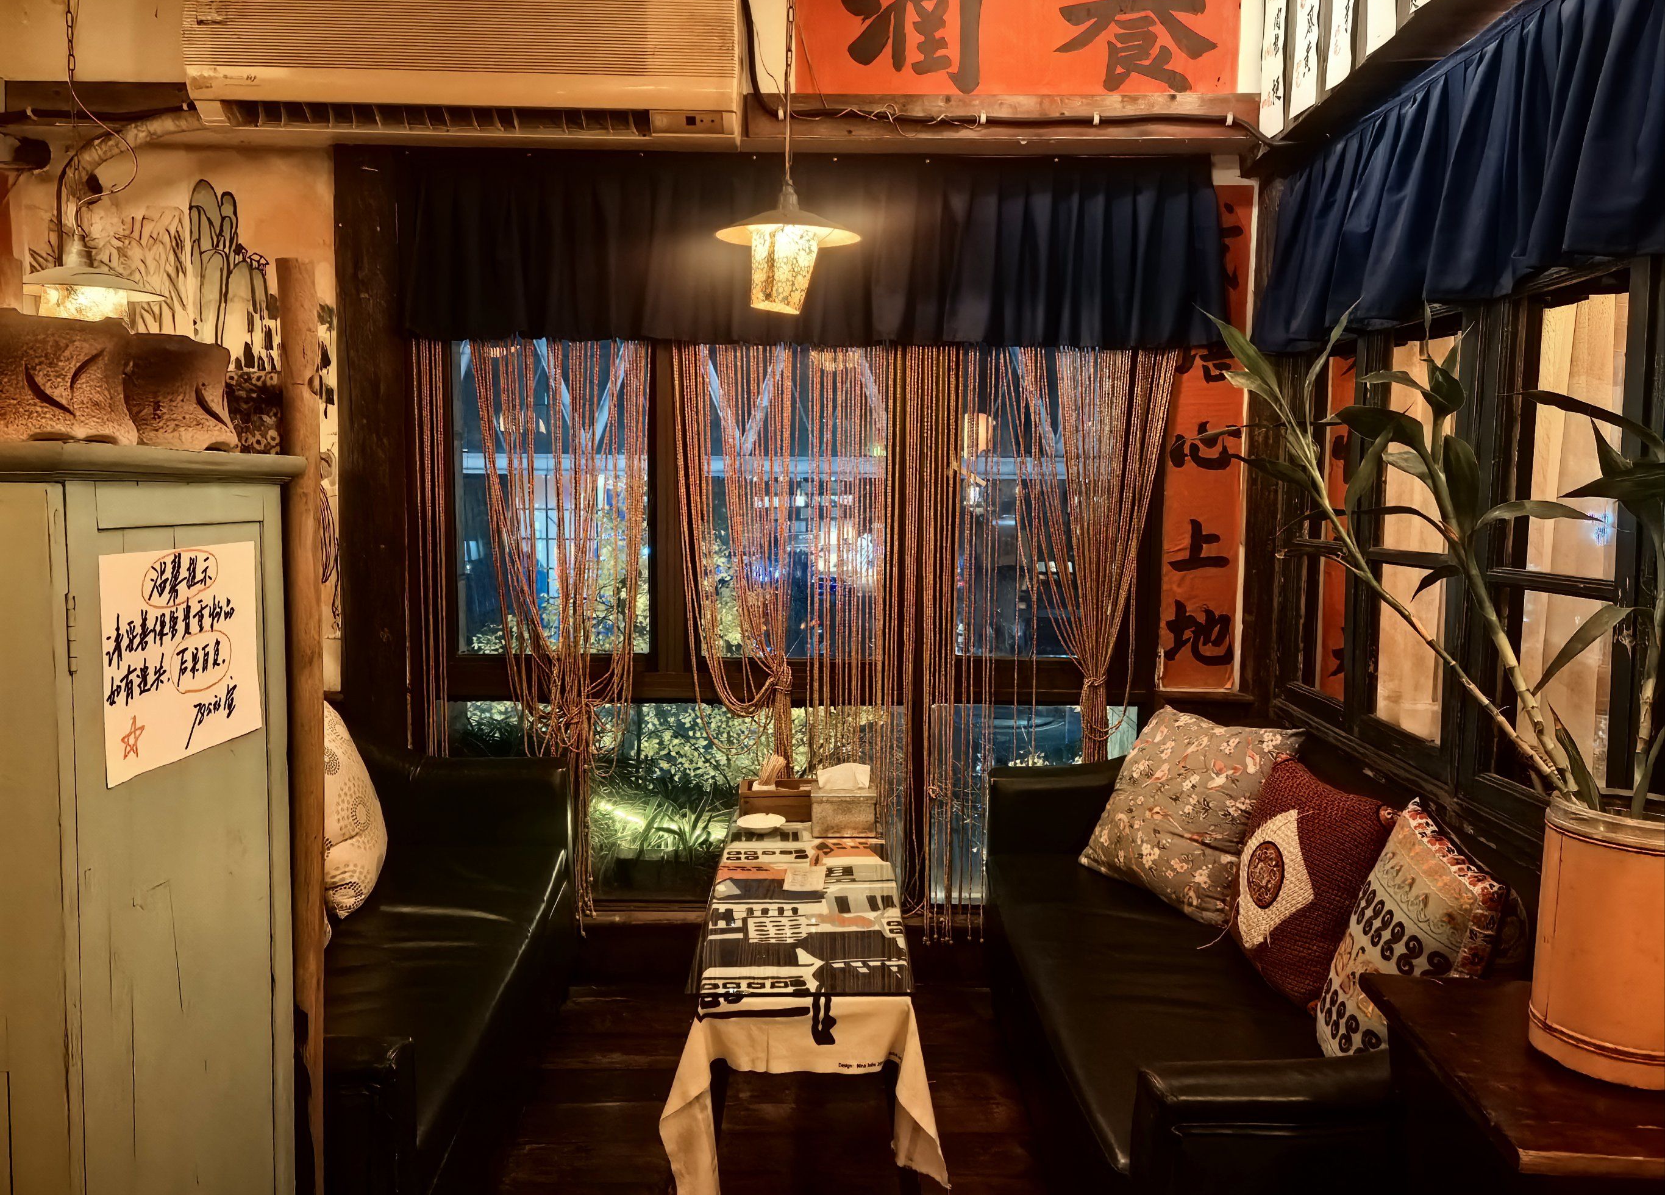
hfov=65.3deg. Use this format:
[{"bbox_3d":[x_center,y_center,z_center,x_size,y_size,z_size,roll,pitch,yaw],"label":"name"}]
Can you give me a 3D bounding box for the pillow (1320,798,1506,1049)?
[{"bbox_3d":[0.972,0.574,2.192,0.130,0.410,0.370,26,6,-2],"label":"pillow"}]

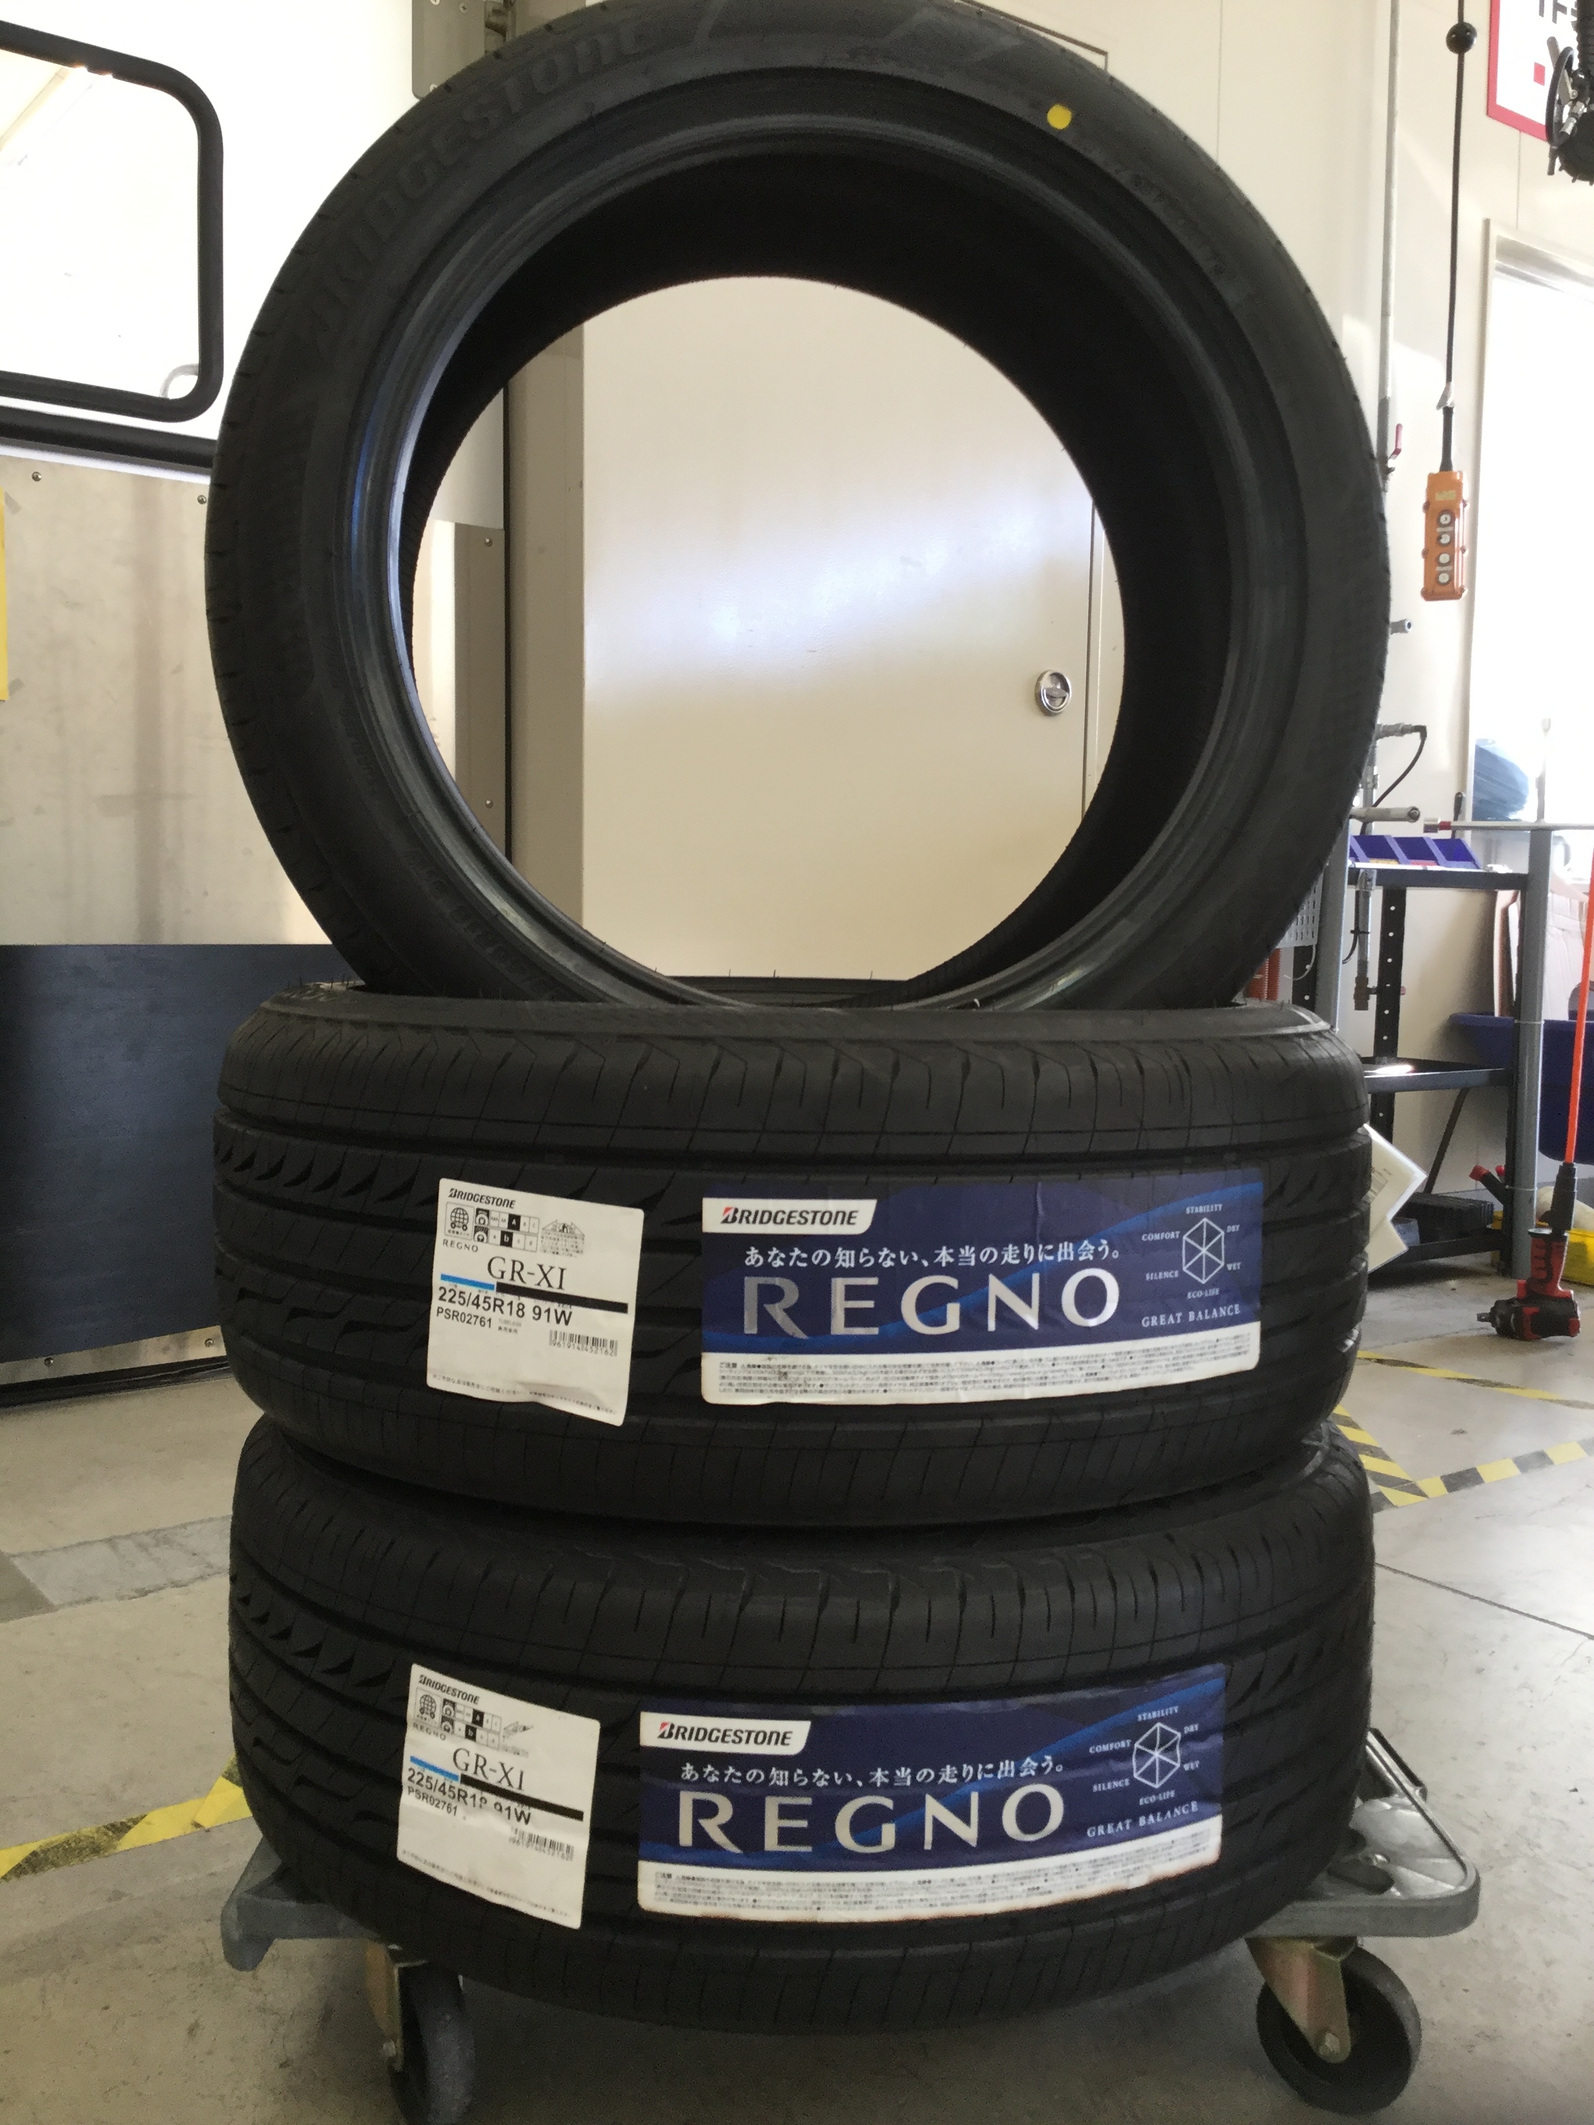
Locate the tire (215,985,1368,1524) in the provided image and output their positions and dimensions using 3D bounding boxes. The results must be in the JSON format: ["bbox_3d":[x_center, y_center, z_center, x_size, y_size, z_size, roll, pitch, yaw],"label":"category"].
[{"bbox_3d":[-0.003,0.075,1.133,0.660,0.228,0.660,1,4,0],"label":"tire"}]

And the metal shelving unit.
[{"bbox_3d":[1.010,-0.005,3.438,0.650,0.820,0.300,-2,5,-34],"label":"metal shelving unit"}]

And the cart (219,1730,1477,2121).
[{"bbox_3d":[0.039,0.490,1.214,0.670,0.155,0.460,1,4,-1],"label":"cart"}]

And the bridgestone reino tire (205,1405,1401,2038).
[{"bbox_3d":[0.003,0.307,1.143,0.660,0.228,0.660,1,4,0],"label":"bridgestone reino tire"}]

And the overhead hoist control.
[{"bbox_3d":[1.028,-0.835,3.020,0.066,0.198,0.052,3,5,27],"label":"overhead hoist control"}]

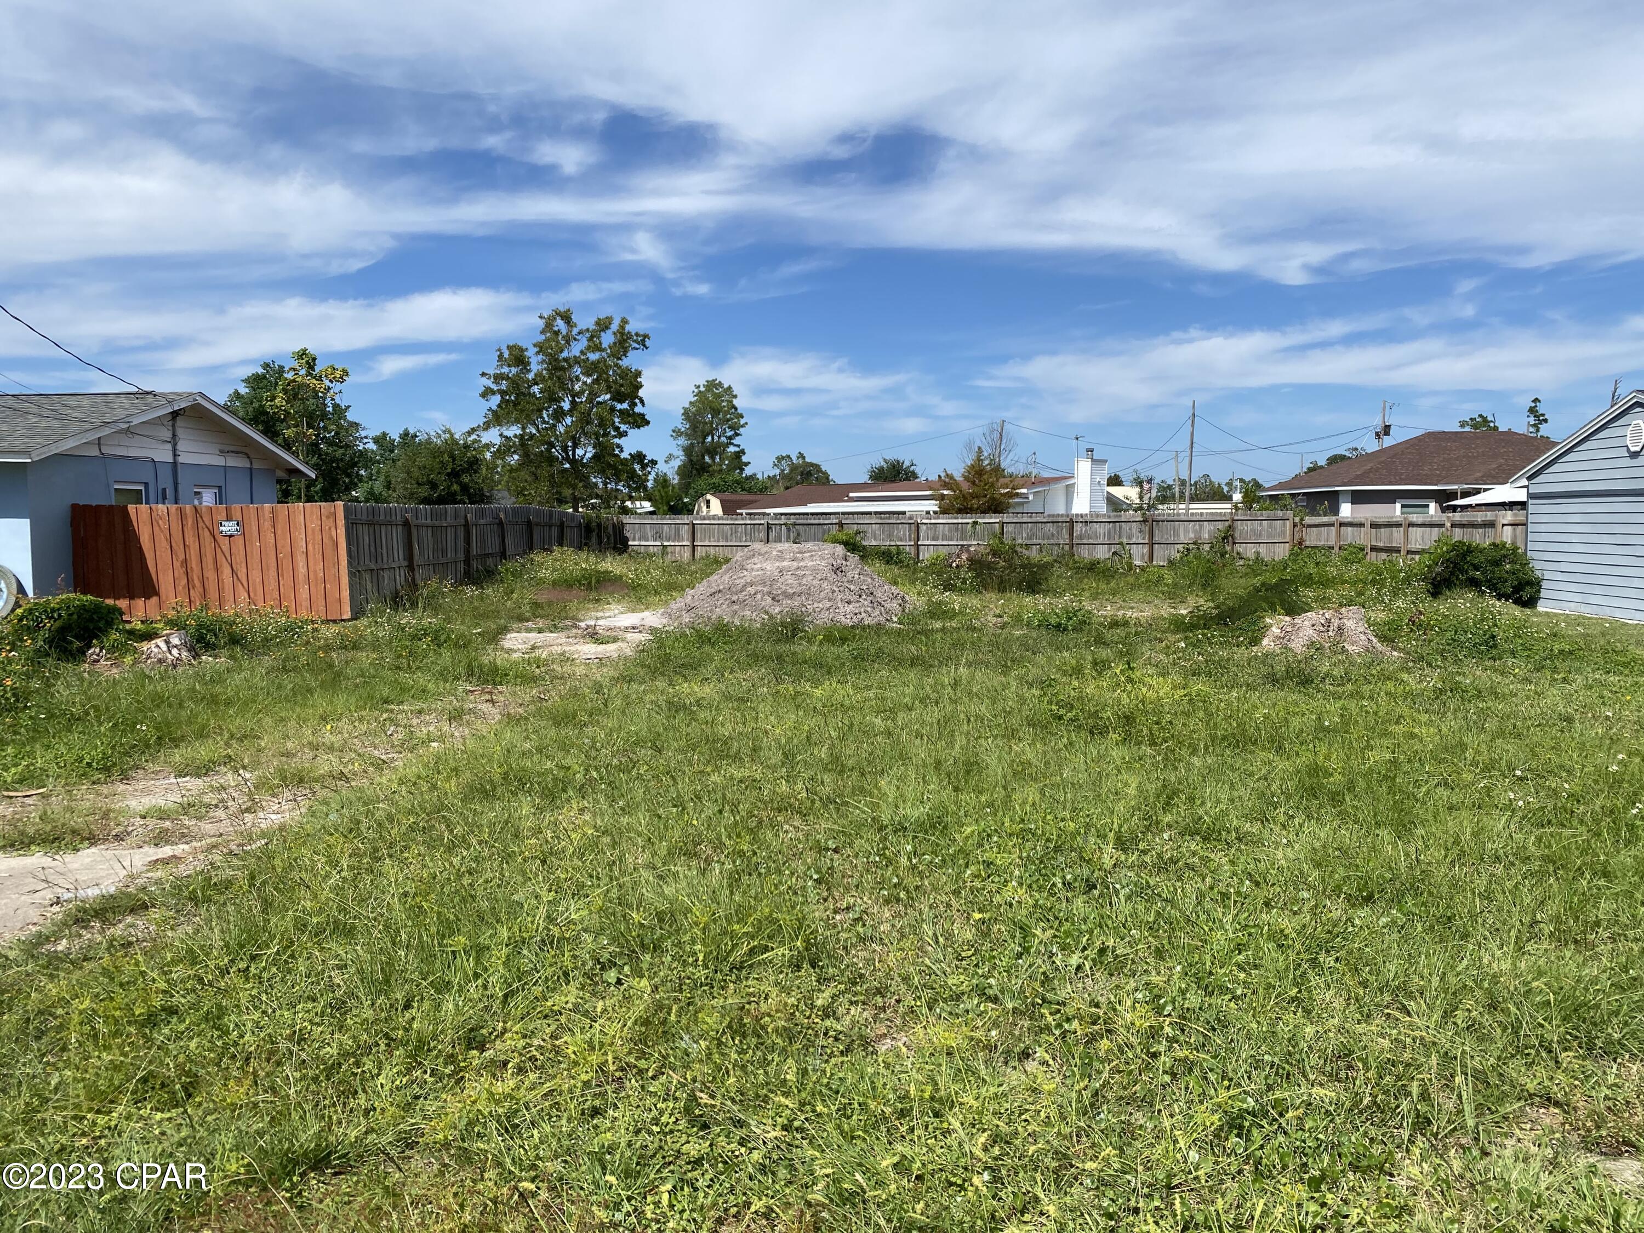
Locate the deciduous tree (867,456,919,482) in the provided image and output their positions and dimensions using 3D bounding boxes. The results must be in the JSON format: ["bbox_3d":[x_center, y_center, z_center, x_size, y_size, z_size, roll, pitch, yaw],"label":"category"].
[{"bbox_3d":[4.273,-6.856,74.697,3.500,5.595,3.500,0,4,0],"label":"deciduous tree"}]

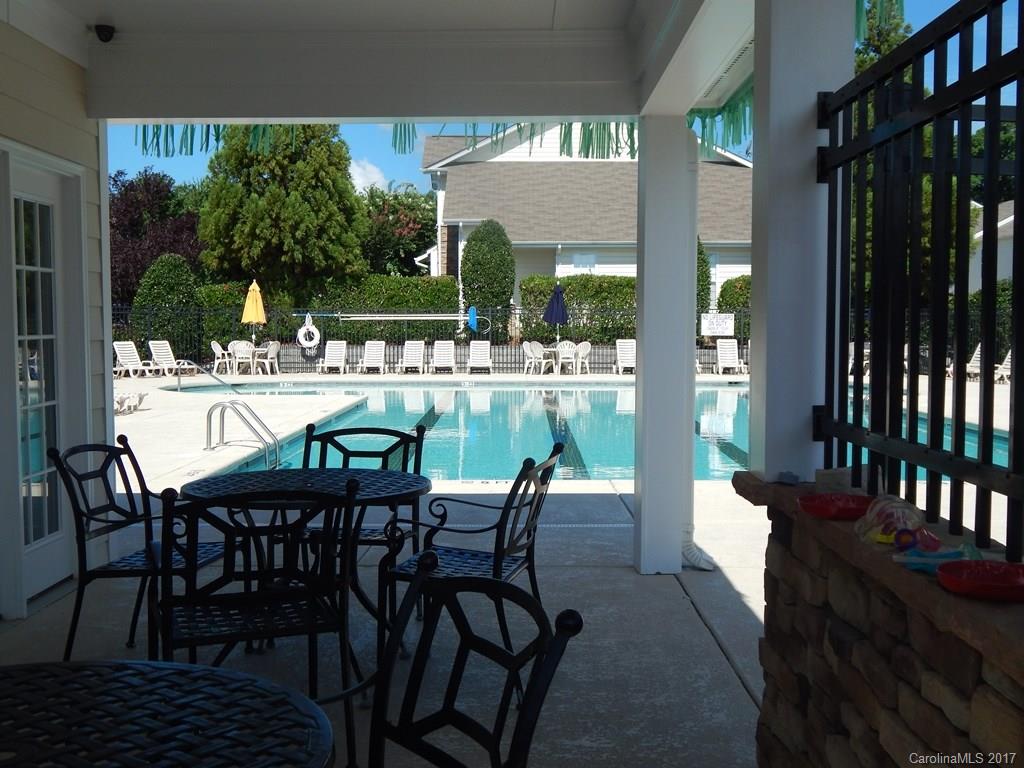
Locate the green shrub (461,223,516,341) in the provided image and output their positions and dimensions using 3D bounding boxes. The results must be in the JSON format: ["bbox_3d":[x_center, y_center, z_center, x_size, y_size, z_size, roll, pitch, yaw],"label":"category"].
[{"bbox_3d":[-0.699,-2.906,32.087,1.500,3.442,1.500,0,3,0],"label":"green shrub"}]

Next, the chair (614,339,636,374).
[{"bbox_3d":[3.227,-0.753,31.000,0.700,0.930,1.700,0,3,0],"label":"chair"}]

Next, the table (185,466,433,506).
[{"bbox_3d":[-0.878,0.803,4.875,1.080,0.720,1.080,0,3,0],"label":"table"}]

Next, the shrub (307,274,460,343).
[{"bbox_3d":[-3.673,-2.156,32.130,4.400,1.939,1.400,0,3,0],"label":"shrub"}]

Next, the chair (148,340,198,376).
[{"bbox_3d":[-8.585,-0.659,28.508,0.680,0.900,1.520,-3,4,-40],"label":"chair"}]

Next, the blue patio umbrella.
[{"bbox_3d":[1.165,-1.502,29.763,0.680,2.442,0.680,0,3,0],"label":"blue patio umbrella"}]

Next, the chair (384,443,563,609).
[{"bbox_3d":[-0.148,0.712,4.651,0.630,0.920,0.600,1,3,16],"label":"chair"}]

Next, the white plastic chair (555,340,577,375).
[{"bbox_3d":[1.421,-0.699,29.307,0.560,0.890,0.570,0,3,0],"label":"white plastic chair"}]

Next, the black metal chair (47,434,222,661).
[{"bbox_3d":[-1.588,0.704,4.900,0.630,0.920,0.600,0,3,11],"label":"black metal chair"}]

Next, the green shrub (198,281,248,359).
[{"bbox_3d":[-8.200,-1.817,31.948,1.450,2.185,1.350,0,3,0],"label":"green shrub"}]

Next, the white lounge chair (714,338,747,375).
[{"bbox_3d":[6.039,-0.753,31.000,0.700,0.930,1.700,0,3,3],"label":"white lounge chair"}]

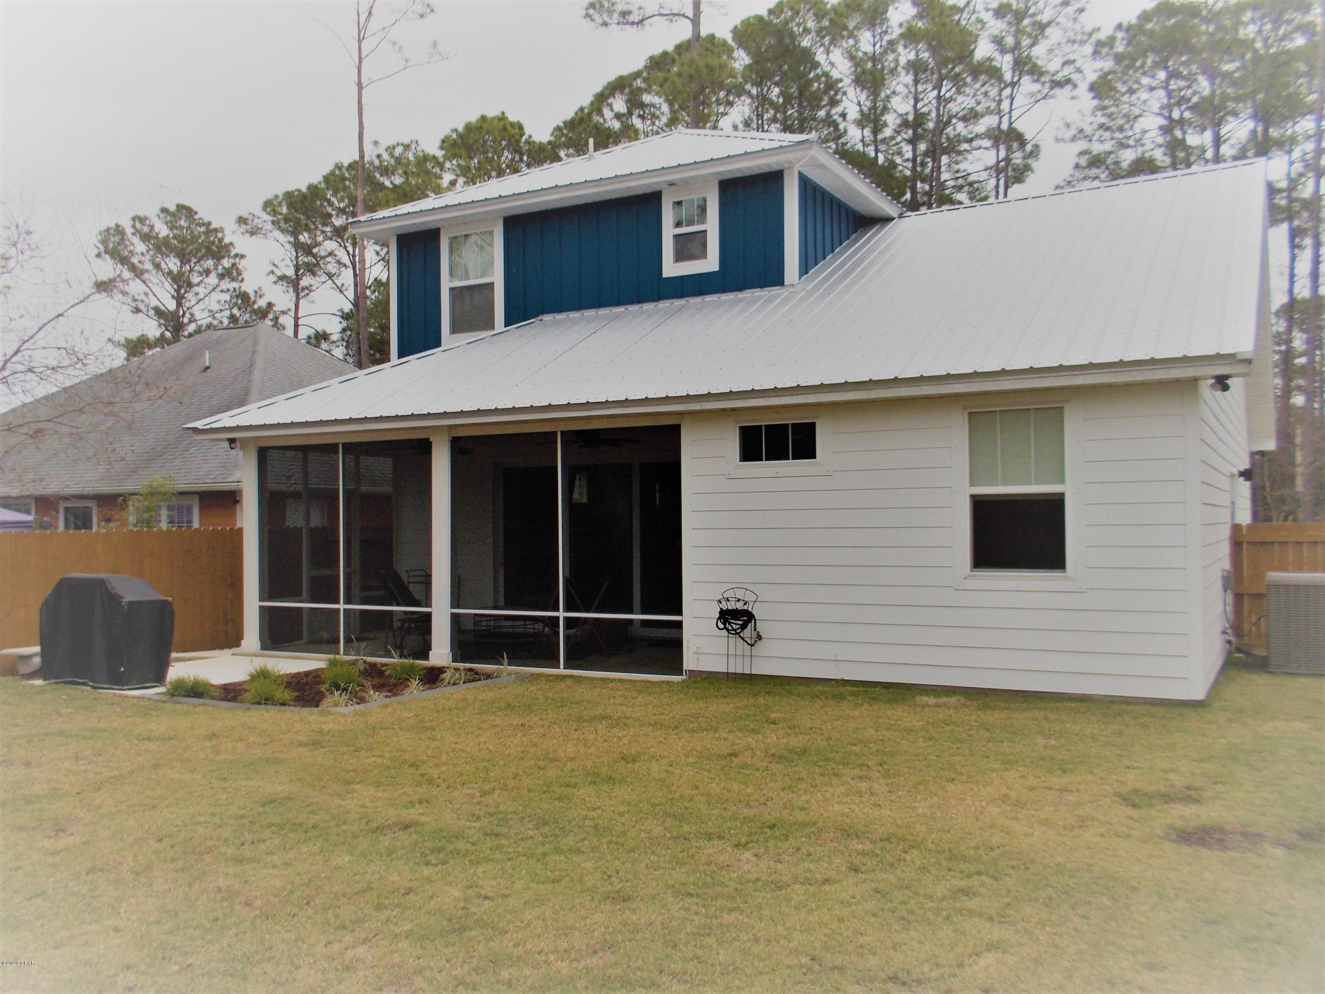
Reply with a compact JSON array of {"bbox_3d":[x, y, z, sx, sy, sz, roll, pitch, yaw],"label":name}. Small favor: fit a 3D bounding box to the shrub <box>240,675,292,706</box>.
[{"bbox_3d":[-3.759,1.816,10.507,0.494,0.271,0.494,-2,-2,30],"label":"shrub"}]

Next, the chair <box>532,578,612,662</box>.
[{"bbox_3d":[-1.127,1.446,13.354,0.740,0.930,0.800,0,-2,-31],"label":"chair"}]

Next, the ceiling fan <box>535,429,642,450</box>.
[{"bbox_3d":[-0.940,-0.771,13.890,1.320,0.340,1.320,-2,-2,30],"label":"ceiling fan"}]

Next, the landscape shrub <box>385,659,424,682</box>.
[{"bbox_3d":[-2.786,1.865,12.017,0.413,0.222,0.413,-1,-1,0],"label":"landscape shrub"}]

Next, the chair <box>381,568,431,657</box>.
[{"bbox_3d":[-3.110,1.446,13.898,0.740,1.020,0.600,-1,-2,23],"label":"chair"}]

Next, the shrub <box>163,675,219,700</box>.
[{"bbox_3d":[-4.683,1.870,11.023,0.538,0.213,0.538,-2,-2,30],"label":"shrub"}]

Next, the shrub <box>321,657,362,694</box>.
[{"bbox_3d":[-3.233,1.786,11.180,0.394,0.350,0.394,-1,-1,0],"label":"shrub"}]

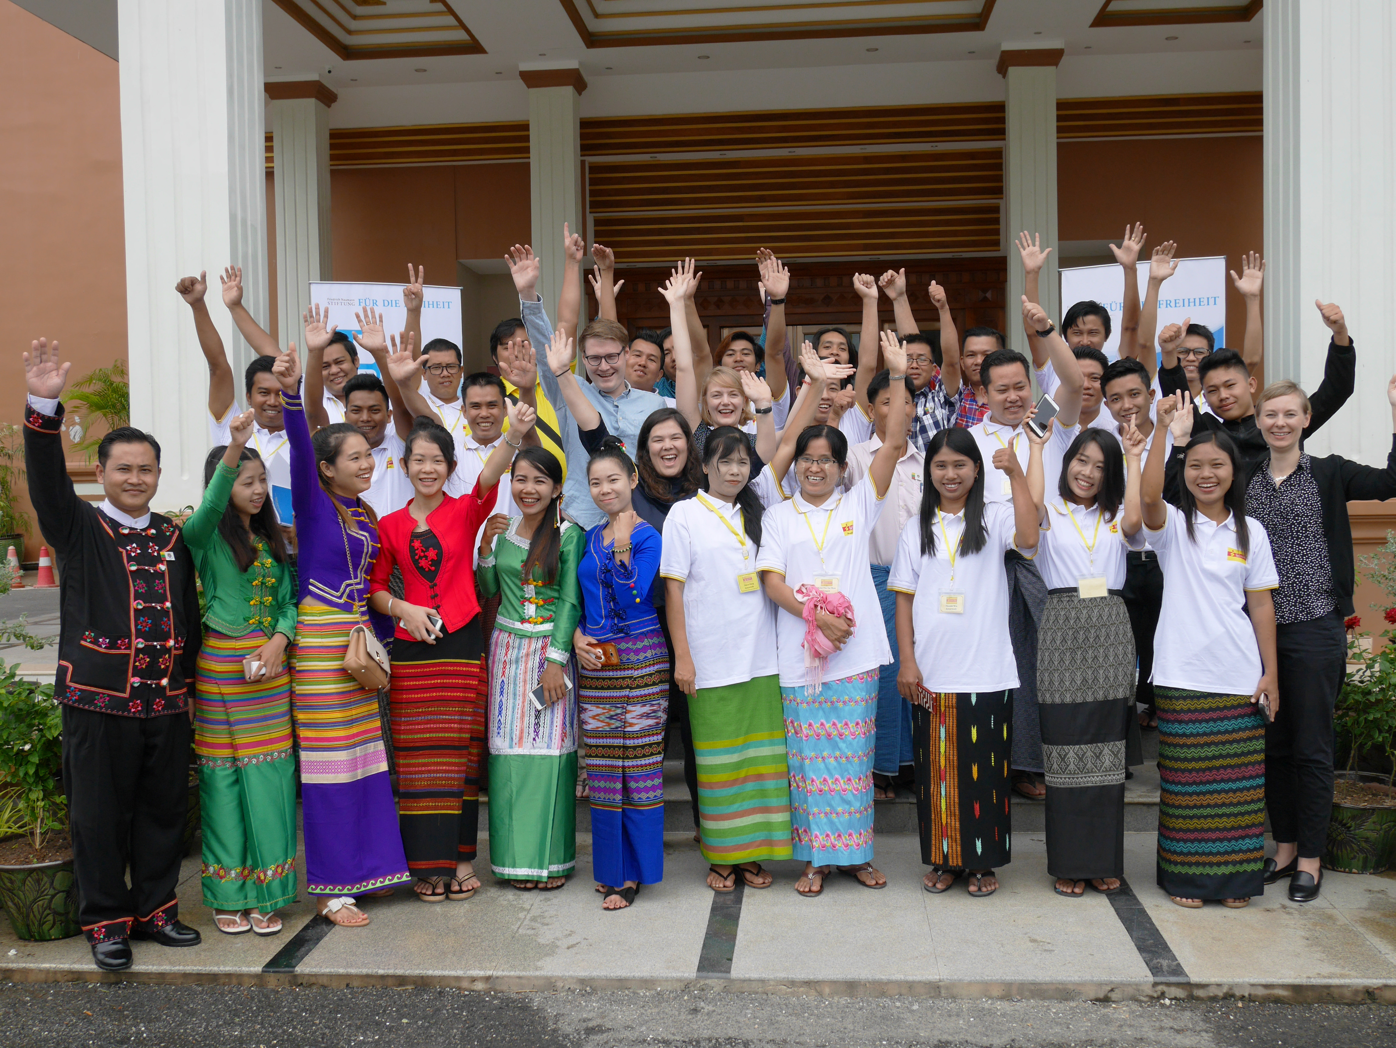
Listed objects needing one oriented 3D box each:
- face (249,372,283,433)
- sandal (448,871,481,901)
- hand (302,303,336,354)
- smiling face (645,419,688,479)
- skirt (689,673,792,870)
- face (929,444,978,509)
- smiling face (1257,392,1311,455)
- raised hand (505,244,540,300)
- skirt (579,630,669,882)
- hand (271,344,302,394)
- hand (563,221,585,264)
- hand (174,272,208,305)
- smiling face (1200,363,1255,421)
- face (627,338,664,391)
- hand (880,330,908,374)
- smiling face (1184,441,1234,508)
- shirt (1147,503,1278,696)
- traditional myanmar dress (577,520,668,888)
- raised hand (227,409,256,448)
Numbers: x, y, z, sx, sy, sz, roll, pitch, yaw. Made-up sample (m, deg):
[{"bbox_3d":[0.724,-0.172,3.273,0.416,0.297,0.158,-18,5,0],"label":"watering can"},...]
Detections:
[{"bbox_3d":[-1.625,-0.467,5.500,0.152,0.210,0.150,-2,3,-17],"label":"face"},{"bbox_3d":[-0.802,1.207,4.930,0.097,0.065,0.245,-2,3,-11],"label":"sandal"},{"bbox_3d":[-1.433,-0.739,5.500,0.125,0.190,0.055,-3,3,-9],"label":"hand"},{"bbox_3d":[-0.113,-0.274,5.280,0.155,0.210,0.150,-2,2,0],"label":"smiling face"},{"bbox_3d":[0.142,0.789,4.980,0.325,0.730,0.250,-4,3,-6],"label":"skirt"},{"bbox_3d":[0.851,-0.158,4.840,0.160,0.210,0.150,0,3,14],"label":"face"},{"bbox_3d":[1.951,-0.336,4.835,0.171,0.205,0.170,0,2,21],"label":"smiling face"},{"bbox_3d":[-0.657,-0.945,5.450,0.130,0.204,0.080,-1,2,-5],"label":"raised hand"},{"bbox_3d":[-0.252,0.769,4.900,0.305,0.870,0.260,-1,4,-2],"label":"skirt"},{"bbox_3d":[-1.341,-0.508,4.730,0.099,0.163,0.090,-1,2,-13],"label":"hand"},{"bbox_3d":[-0.531,-1.203,6.200,0.095,0.180,0.075,-4,4,-6],"label":"hand"},{"bbox_3d":[-1.884,-0.876,5.400,0.100,0.120,0.085,-9,3,-6],"label":"hand"},{"bbox_3d":[1.927,-0.476,5.280,0.155,0.190,0.150,-13,3,31],"label":"smiling face"},{"bbox_3d":[-0.220,-0.665,6.050,0.150,0.205,0.155,14,2,6],"label":"face"},{"bbox_3d":[0.663,-0.584,4.920,0.093,0.160,0.050,-11,3,6],"label":"hand"},{"bbox_3d":[1.633,-0.157,4.640,0.155,0.210,0.150,0,3,21],"label":"smiling face"},{"bbox_3d":[1.696,0.250,4.786,0.429,0.627,0.270,0,2,14],"label":"shirt"},{"bbox_3d":[-0.256,0.611,4.930,0.340,1.230,0.260,0,3,16],"label":"traditional myanmar dress"},{"bbox_3d":[-1.439,-0.303,4.580,0.085,0.120,0.085,14,3,-11],"label":"raised hand"}]

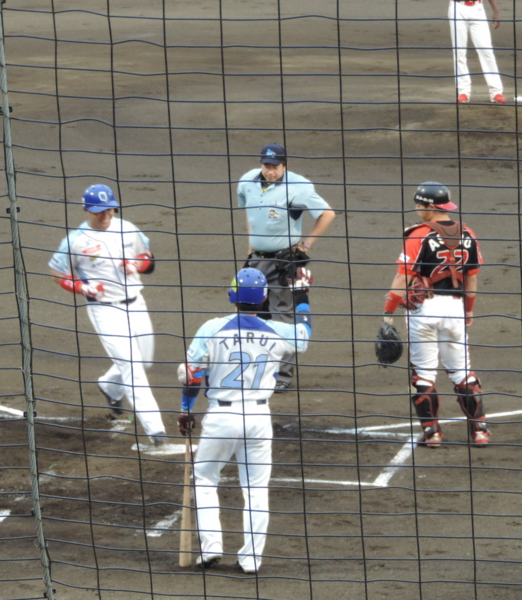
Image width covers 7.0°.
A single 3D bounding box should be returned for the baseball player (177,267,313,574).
[{"bbox_3d":[-0.084,0.663,24.360,0.760,1.735,0.550,0,9,-2],"label":"baseball player"}]

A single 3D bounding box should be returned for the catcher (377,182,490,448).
[{"bbox_3d":[1.162,0.080,28.253,0.700,1.740,0.500,-1,9,-8],"label":"catcher"}]

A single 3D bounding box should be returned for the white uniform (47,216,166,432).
[{"bbox_3d":[-1.006,0.178,28.165,0.660,1.420,0.620,-3,10,-24],"label":"white uniform"}]

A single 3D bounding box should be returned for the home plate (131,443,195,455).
[{"bbox_3d":[-0.647,0.982,27.997,0.440,0.030,0.440,2,9,10],"label":"home plate"}]

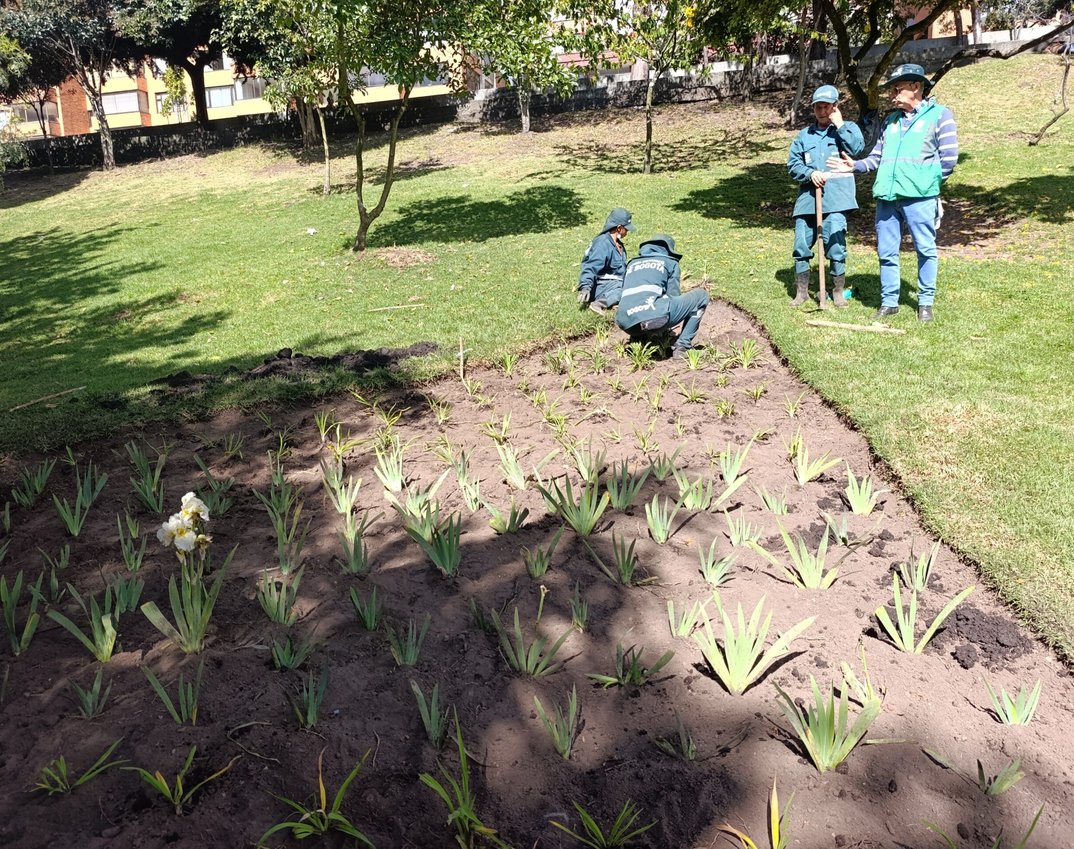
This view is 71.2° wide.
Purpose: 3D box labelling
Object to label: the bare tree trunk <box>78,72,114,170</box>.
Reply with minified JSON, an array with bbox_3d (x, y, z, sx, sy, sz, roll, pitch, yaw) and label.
[{"bbox_3d":[-13.498,-9.247,23.000,0.670,2.671,0.600,-7,12,-28],"label":"bare tree trunk"}]

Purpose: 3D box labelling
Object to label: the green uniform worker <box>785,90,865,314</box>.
[{"bbox_3d":[2.276,-1.790,5.920,0.570,1.680,0.380,2,11,18],"label":"green uniform worker"}]

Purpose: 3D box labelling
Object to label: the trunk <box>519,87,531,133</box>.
[{"bbox_3d":[-0.319,-8.167,19.500,0.312,1.080,0.270,-1,10,0],"label":"trunk"}]

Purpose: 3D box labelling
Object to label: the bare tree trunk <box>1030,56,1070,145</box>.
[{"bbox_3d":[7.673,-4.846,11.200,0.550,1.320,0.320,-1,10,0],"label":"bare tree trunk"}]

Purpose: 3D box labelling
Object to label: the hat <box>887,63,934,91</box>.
[{"bbox_3d":[2.589,-2.412,5.200,0.325,0.150,0.290,-10,12,-12],"label":"hat"}]

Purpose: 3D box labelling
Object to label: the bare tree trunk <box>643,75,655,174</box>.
[{"bbox_3d":[2.160,-5.795,14.500,0.212,1.820,0.200,0,10,8],"label":"bare tree trunk"}]

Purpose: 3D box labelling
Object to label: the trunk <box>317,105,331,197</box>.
[{"bbox_3d":[-4.401,-5.662,15.500,0.131,1.791,0.160,-4,11,-14],"label":"trunk"}]

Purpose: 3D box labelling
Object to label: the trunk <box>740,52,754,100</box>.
[{"bbox_3d":[4.424,-7.327,15.800,0.270,1.030,0.270,-1,10,0],"label":"trunk"}]

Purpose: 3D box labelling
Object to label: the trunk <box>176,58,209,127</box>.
[{"bbox_3d":[-12.852,-12.360,28.000,0.969,2.200,0.750,-6,11,-22],"label":"trunk"}]

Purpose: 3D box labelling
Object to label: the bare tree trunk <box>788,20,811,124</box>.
[{"bbox_3d":[5.436,-7.245,15.500,0.352,2.015,0.250,2,11,18],"label":"bare tree trunk"}]

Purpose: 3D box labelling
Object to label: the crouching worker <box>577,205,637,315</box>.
[{"bbox_3d":[0.636,-1.440,6.700,0.573,0.896,0.520,-1,10,3],"label":"crouching worker"}]

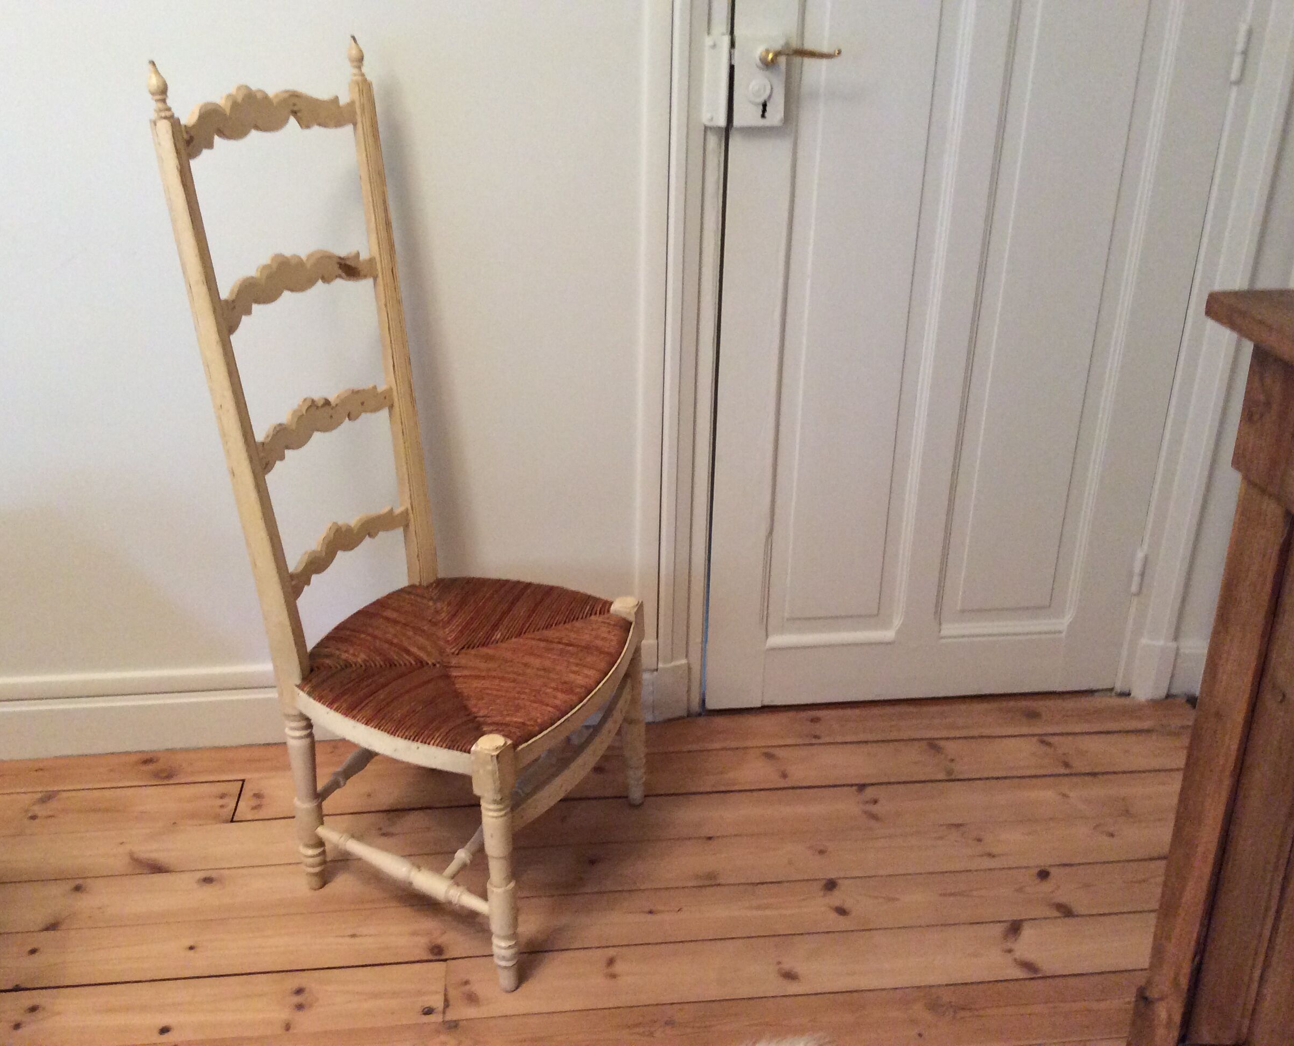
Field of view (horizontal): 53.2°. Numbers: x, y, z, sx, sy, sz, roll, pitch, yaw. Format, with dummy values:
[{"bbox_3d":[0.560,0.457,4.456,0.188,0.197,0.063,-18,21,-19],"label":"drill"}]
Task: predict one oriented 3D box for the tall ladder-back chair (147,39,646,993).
[{"bbox_3d":[-0.269,-0.021,1.682,0.449,1.110,0.453,11,26,20],"label":"tall ladder-back chair"}]

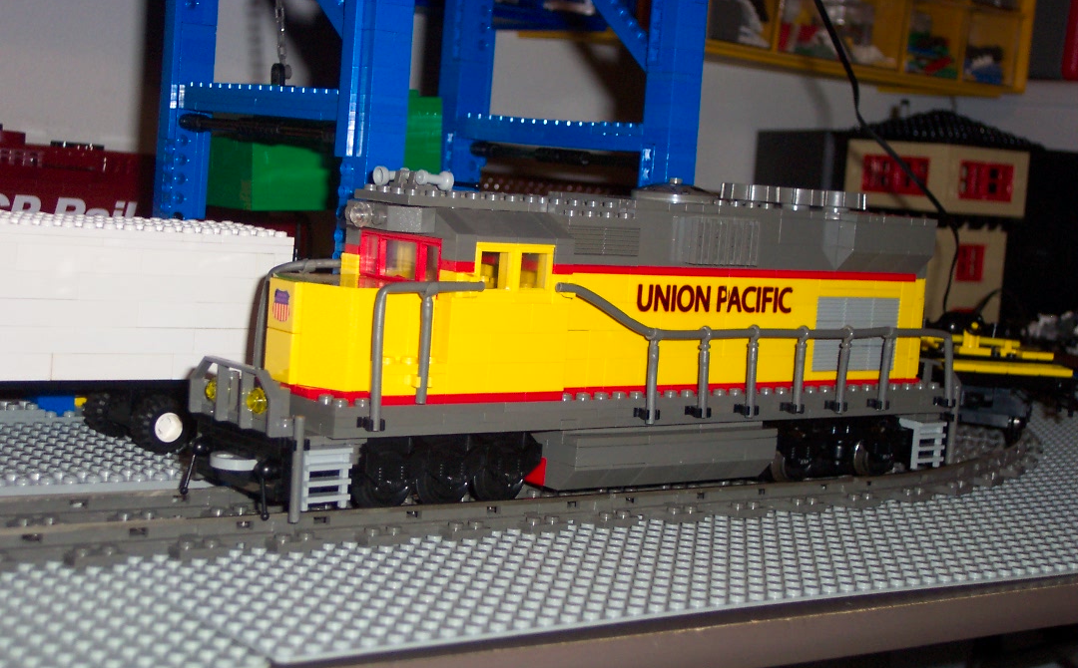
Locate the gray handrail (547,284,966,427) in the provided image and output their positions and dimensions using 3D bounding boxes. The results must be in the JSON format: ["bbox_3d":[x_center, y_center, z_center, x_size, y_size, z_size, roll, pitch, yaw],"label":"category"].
[{"bbox_3d":[0.084,0.007,0.678,0.209,0.048,0.007,0,6,-40],"label":"gray handrail"}]

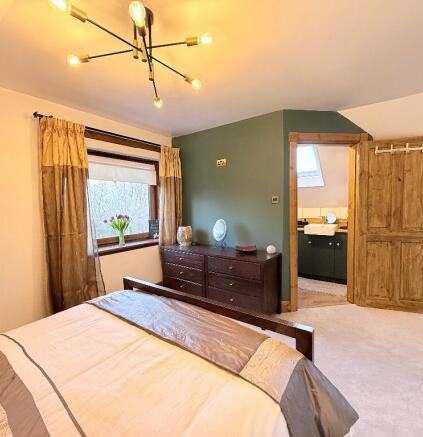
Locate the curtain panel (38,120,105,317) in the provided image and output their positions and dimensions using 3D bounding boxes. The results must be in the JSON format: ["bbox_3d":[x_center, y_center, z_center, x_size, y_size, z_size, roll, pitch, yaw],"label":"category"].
[{"bbox_3d":[-1.354,0.127,2.347,0.160,2.065,0.450,1,5,35],"label":"curtain panel"}]

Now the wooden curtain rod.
[{"bbox_3d":[-1.038,-0.942,2.734,0.055,0.055,1.700,1,5,35],"label":"wooden curtain rod"}]

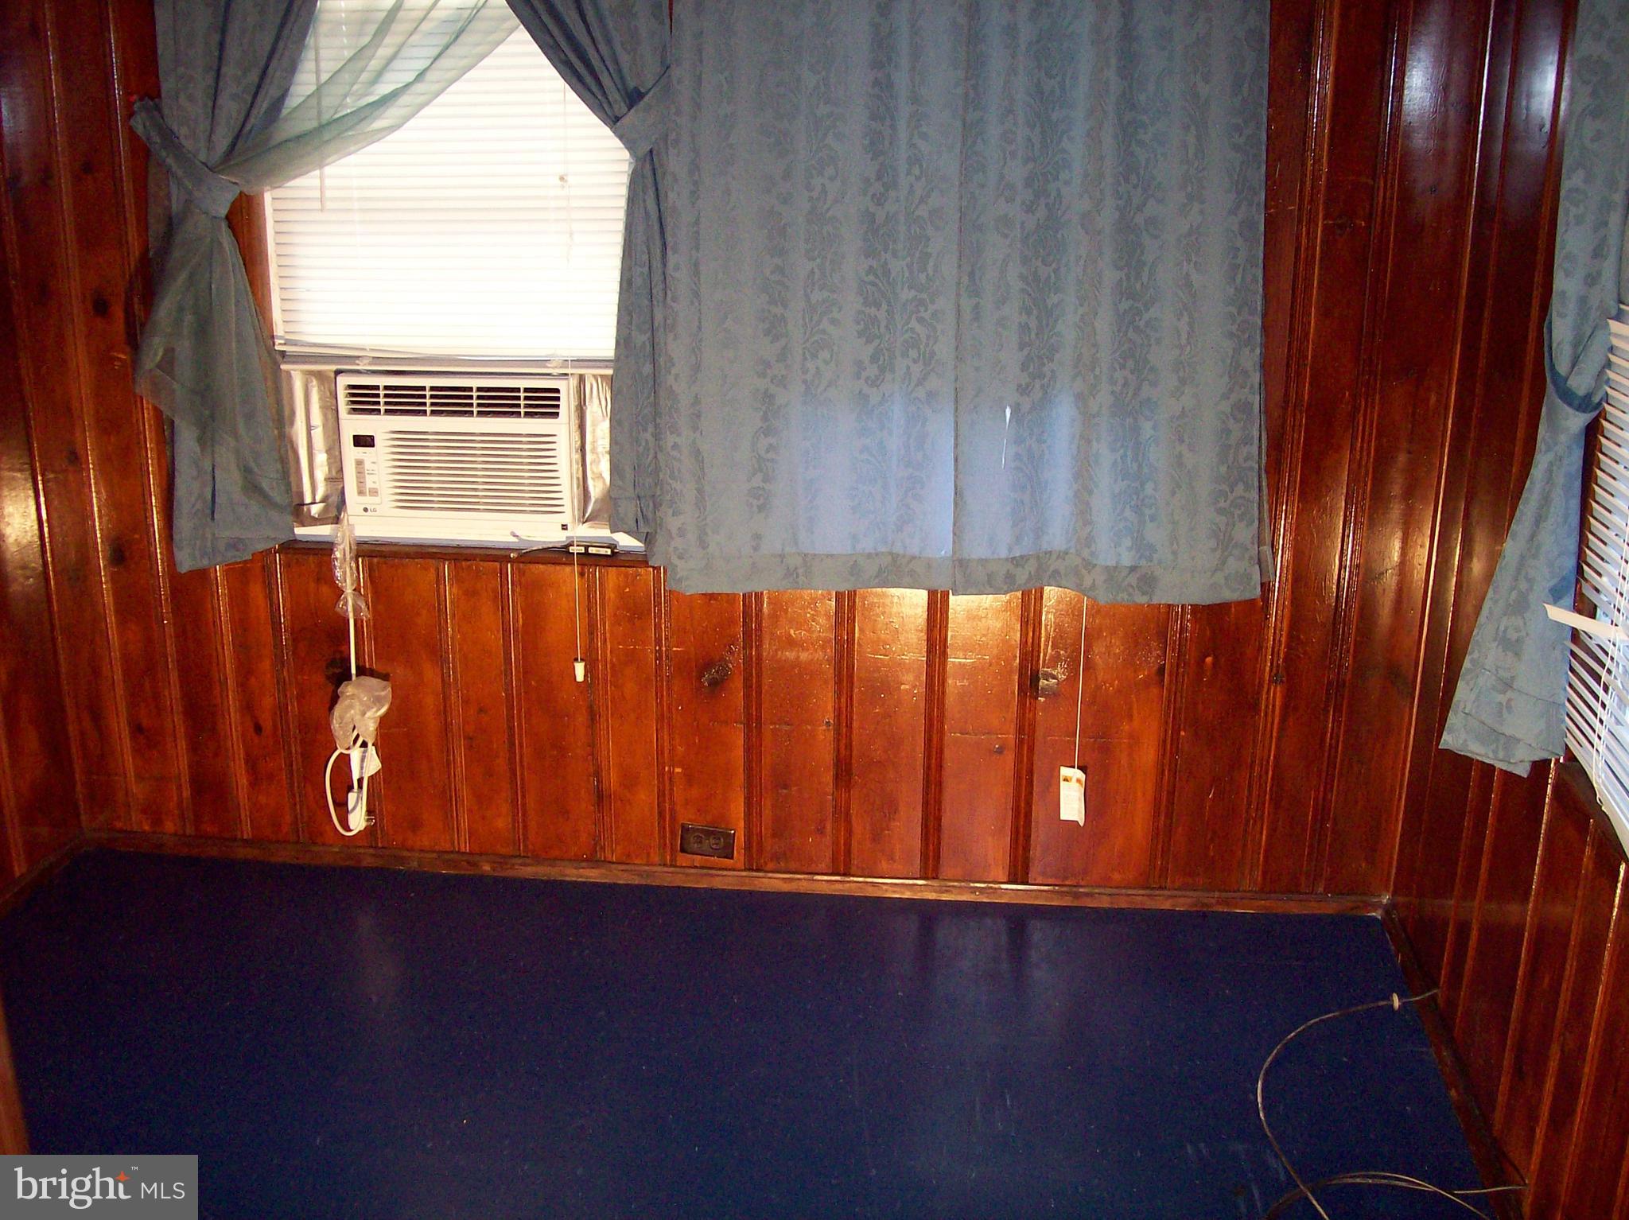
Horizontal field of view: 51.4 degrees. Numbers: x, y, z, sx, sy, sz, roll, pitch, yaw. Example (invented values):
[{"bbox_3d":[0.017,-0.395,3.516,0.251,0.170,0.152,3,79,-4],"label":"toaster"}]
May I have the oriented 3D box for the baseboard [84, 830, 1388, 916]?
[{"bbox_3d":[-0.220,0.557,3.583,2.792,0.038,0.020,2,17,6],"label":"baseboard"}]

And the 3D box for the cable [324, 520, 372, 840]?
[{"bbox_3d":[-0.976,0.148,3.474,0.095,0.673,0.070,2,17,6],"label":"cable"}]

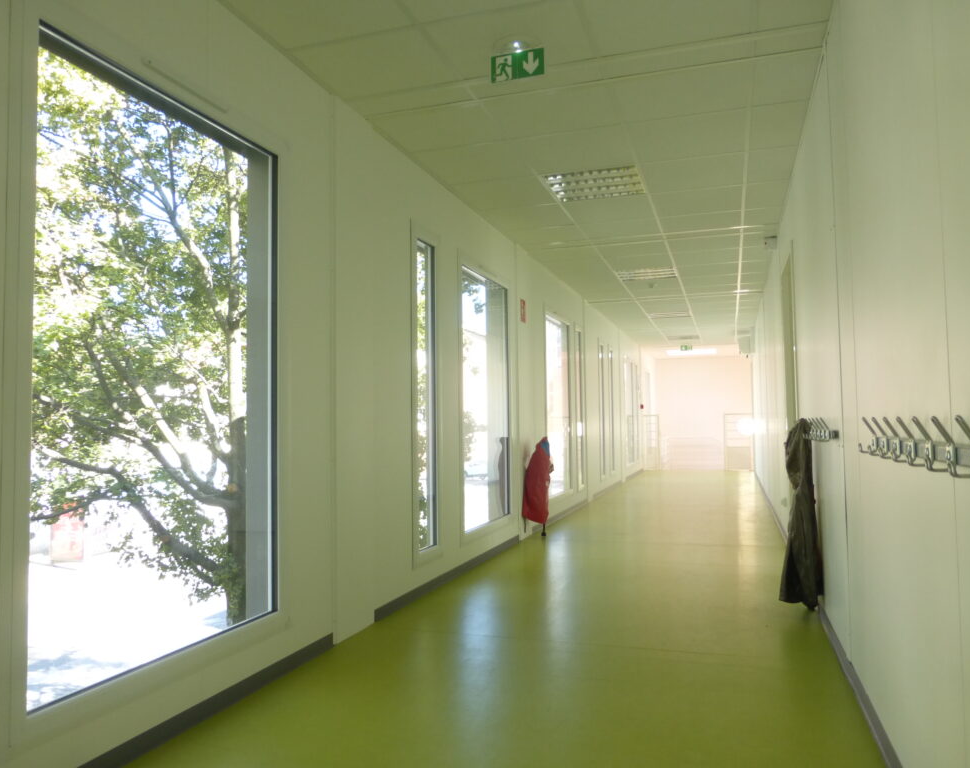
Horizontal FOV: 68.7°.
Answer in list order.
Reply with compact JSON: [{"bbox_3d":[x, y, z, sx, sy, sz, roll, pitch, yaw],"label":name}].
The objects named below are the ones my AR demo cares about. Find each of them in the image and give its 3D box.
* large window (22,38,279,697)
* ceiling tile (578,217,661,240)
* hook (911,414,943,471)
[{"bbox_3d":[-1.006,-0.033,2.293,0.080,1.783,1.043,-1,-3,19],"label":"large window"},{"bbox_3d":[1.082,-1.215,5.594,0.588,0.020,0.478,-1,-3,19],"label":"ceiling tile"},{"bbox_3d":[0.882,0.116,1.432,0.055,0.112,0.030,-1,-3,19],"label":"hook"}]

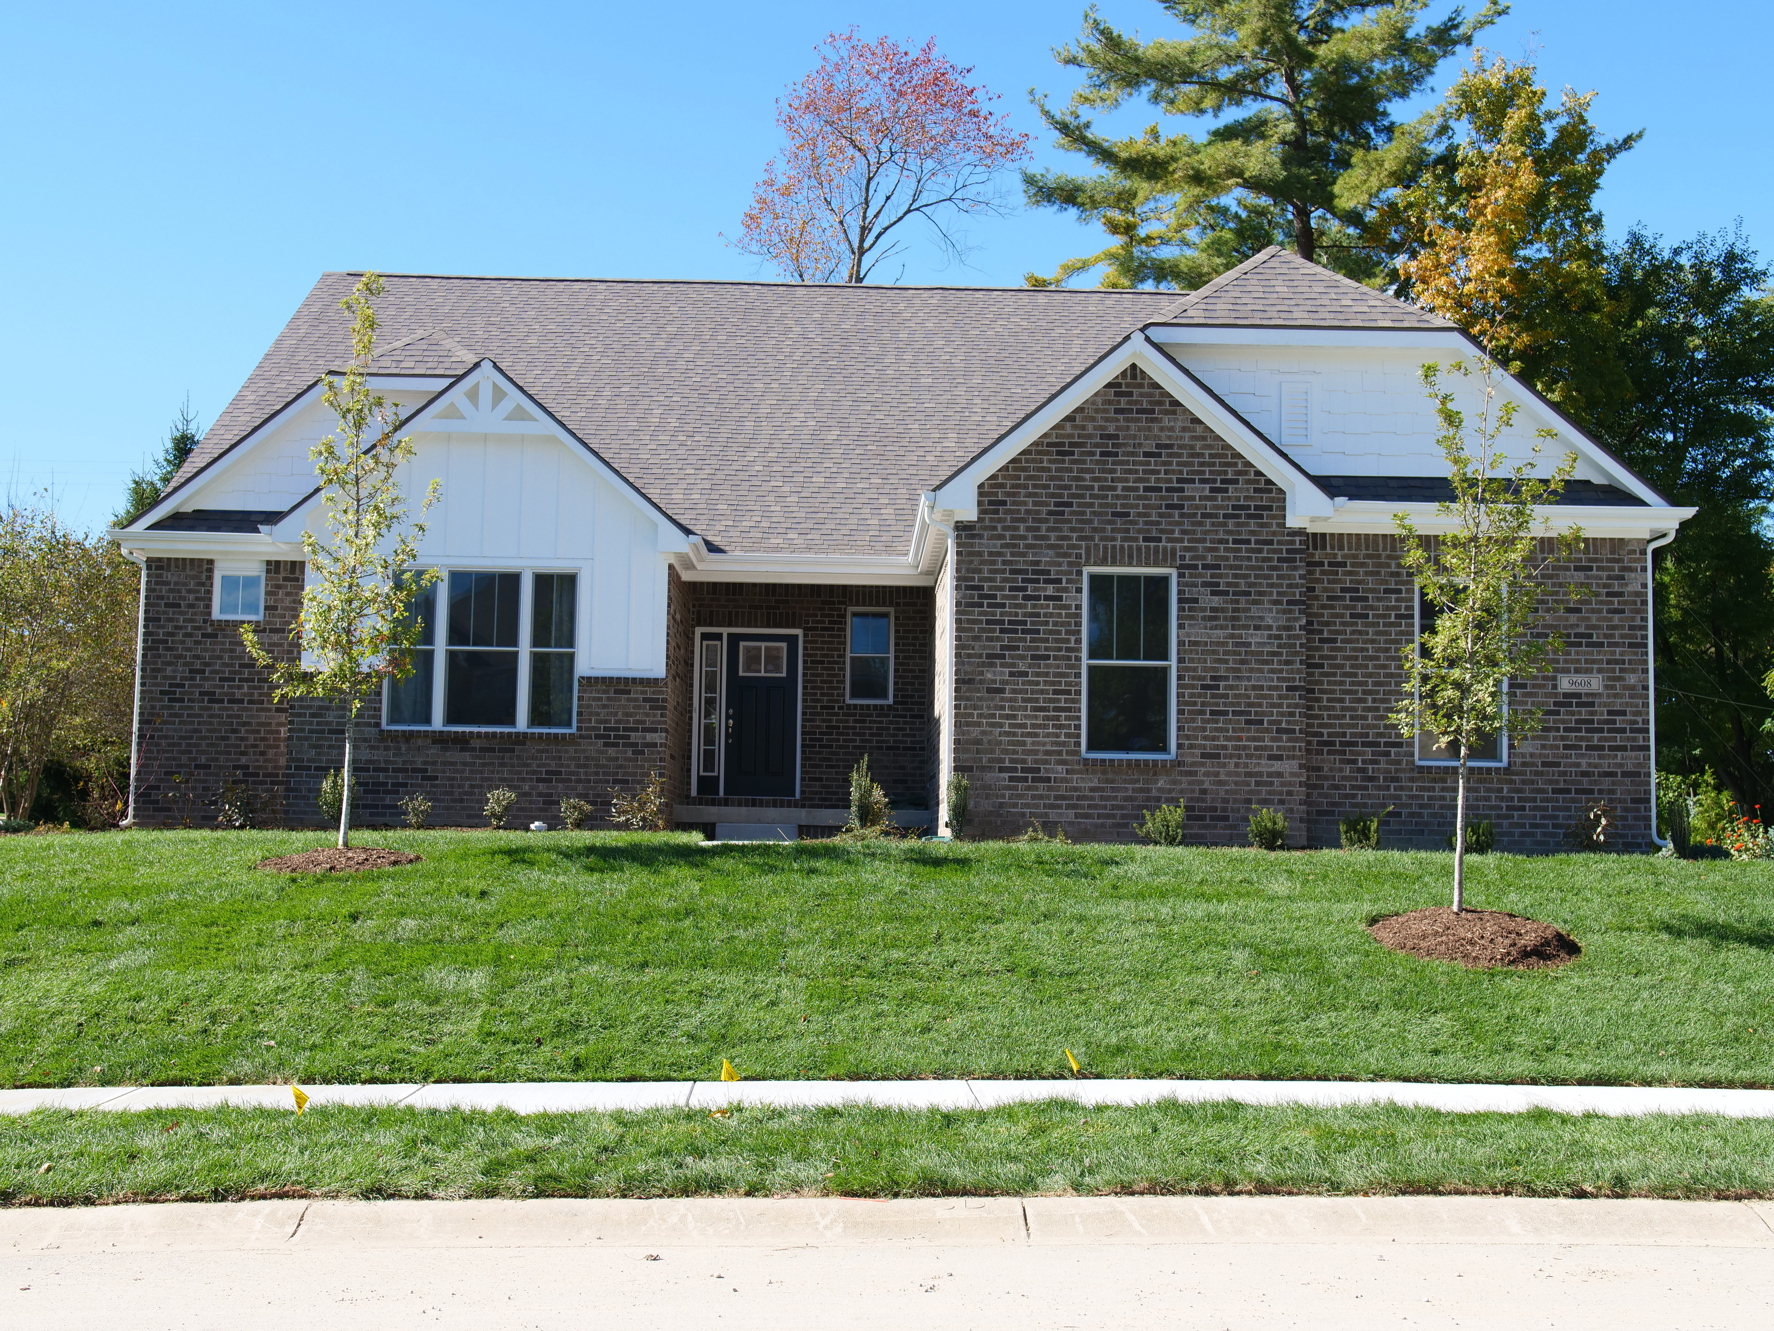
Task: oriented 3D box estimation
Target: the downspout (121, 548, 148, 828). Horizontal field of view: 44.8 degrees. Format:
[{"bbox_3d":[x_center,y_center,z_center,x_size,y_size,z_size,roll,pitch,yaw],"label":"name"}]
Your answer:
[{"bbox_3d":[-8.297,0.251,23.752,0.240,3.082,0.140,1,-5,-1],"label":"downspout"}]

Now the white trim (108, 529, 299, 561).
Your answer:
[{"bbox_3d":[-7.393,-1.318,23.526,2.052,0.250,0.420,1,-5,-1],"label":"white trim"}]

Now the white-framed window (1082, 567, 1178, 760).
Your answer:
[{"bbox_3d":[2.311,-0.024,20.505,0.899,1.817,0.100,1,-5,-1],"label":"white-framed window"}]

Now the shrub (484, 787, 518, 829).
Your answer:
[{"bbox_3d":[-4.094,1.514,22.829,0.382,0.455,0.380,1,-6,0],"label":"shrub"}]

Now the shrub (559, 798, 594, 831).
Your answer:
[{"bbox_3d":[-3.282,1.578,22.753,0.365,0.358,0.350,1,-5,-1],"label":"shrub"}]

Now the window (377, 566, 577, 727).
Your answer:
[{"bbox_3d":[-4.389,-0.163,23.333,2.099,1.754,0.120,1,-6,-1],"label":"window"}]

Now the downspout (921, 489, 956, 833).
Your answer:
[{"bbox_3d":[0.481,-0.010,20.279,0.330,3.220,0.450,1,-5,-1],"label":"downspout"}]

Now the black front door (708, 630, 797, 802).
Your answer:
[{"bbox_3d":[-1.611,0.618,26.840,1.045,2.096,0.090,1,-5,-1],"label":"black front door"}]

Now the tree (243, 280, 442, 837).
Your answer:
[{"bbox_3d":[-5.040,-0.987,19.848,1.811,5.363,1.750,1,-6,0],"label":"tree"}]

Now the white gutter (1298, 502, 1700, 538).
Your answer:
[{"bbox_3d":[5.856,-1.398,20.646,3.750,0.260,0.380,1,-6,0],"label":"white gutter"}]

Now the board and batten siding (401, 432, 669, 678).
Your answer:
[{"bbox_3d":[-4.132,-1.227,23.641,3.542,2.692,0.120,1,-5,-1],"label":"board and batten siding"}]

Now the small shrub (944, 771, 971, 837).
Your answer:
[{"bbox_3d":[0.655,1.302,19.930,0.244,0.615,0.260,1,-5,-1],"label":"small shrub"}]

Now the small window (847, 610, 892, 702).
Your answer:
[{"bbox_3d":[-0.221,-0.118,26.933,0.598,1.211,0.100,1,-5,-1],"label":"small window"}]

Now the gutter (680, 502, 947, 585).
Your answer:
[{"bbox_3d":[-0.879,-1.291,22.615,2.950,0.270,4.600,1,-5,-1],"label":"gutter"}]

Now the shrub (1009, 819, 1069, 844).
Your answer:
[{"bbox_3d":[1.385,1.508,19.557,0.542,0.232,0.420,1,-6,0],"label":"shrub"}]

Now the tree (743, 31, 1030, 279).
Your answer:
[{"bbox_3d":[-0.207,-4.905,45.675,7.200,17.800,7.000,1,-5,-1],"label":"tree"}]

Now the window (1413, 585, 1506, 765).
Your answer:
[{"bbox_3d":[5.528,0.076,20.699,0.917,1.821,0.100,1,-5,-1],"label":"window"}]

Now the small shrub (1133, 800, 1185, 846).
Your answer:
[{"bbox_3d":[2.498,1.443,19.745,0.484,0.431,0.460,1,-5,-1],"label":"small shrub"}]

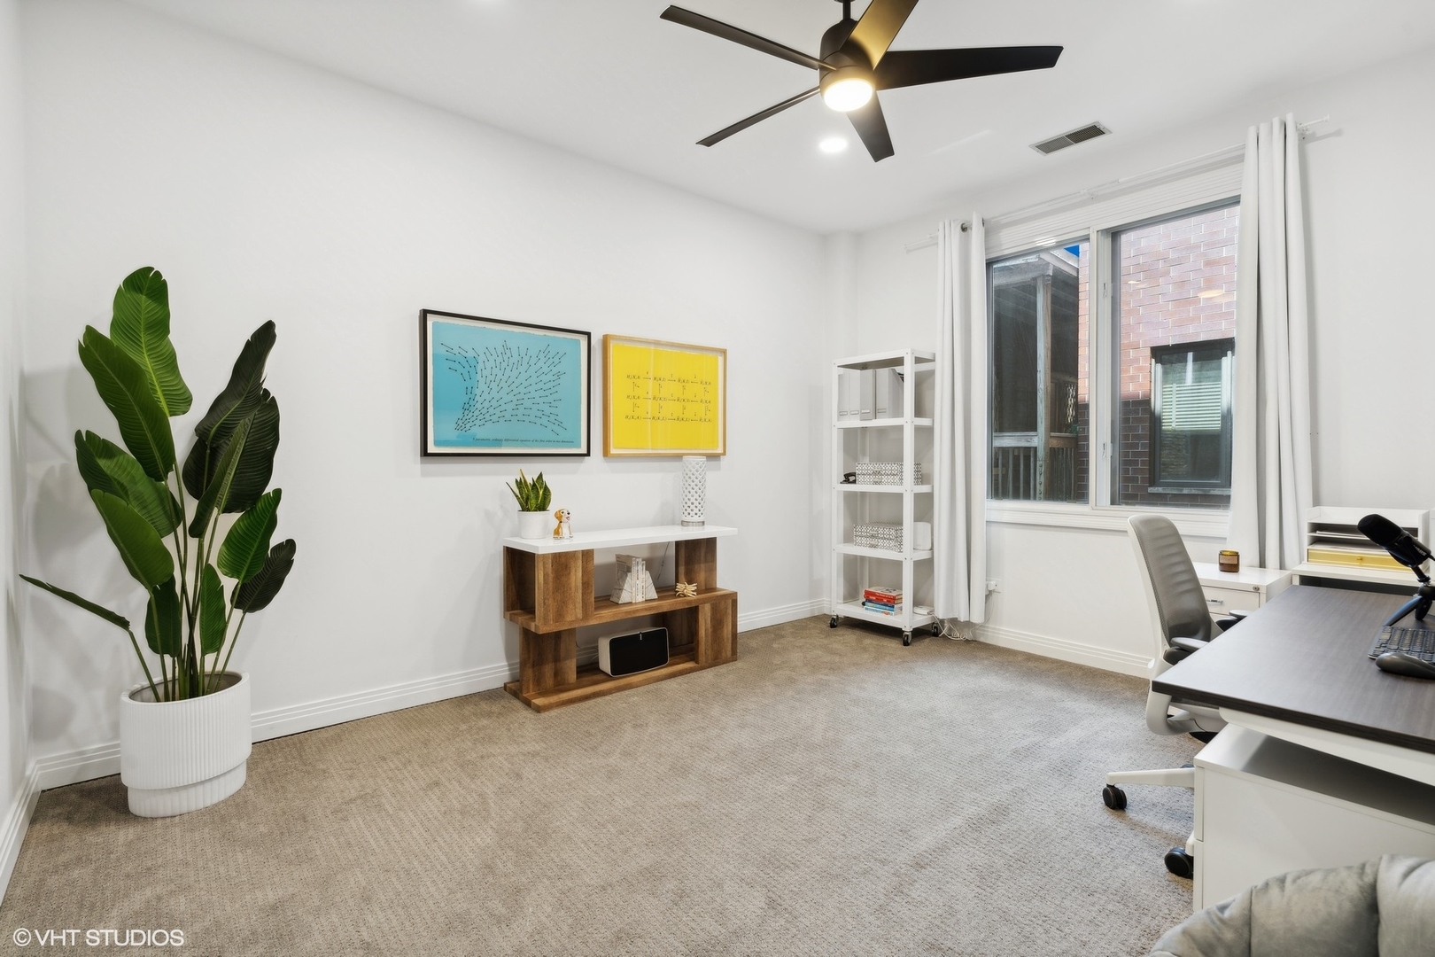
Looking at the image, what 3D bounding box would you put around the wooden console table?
[{"bbox_3d":[-0.468,0.672,3.401,1.192,0.755,0.392,-1,2,-39],"label":"wooden console table"}]

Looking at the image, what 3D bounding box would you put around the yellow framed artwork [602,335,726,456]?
[{"bbox_3d":[-0.286,-0.474,3.857,0.868,0.687,0.040,-1,2,-39],"label":"yellow framed artwork"}]

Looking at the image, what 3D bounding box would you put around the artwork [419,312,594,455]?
[{"bbox_3d":[-1.040,-0.451,3.244,0.863,0.685,0.040,-1,2,-39],"label":"artwork"}]

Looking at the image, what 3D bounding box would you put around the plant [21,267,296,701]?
[{"bbox_3d":[-1.836,0.023,2.144,0.681,1.430,0.590,-1,2,-39],"label":"plant"}]

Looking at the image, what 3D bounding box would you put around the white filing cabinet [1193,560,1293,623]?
[{"bbox_3d":[2.200,0.728,2.770,0.495,0.643,0.360,-1,2,-39],"label":"white filing cabinet"}]

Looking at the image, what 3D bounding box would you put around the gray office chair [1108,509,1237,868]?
[{"bbox_3d":[1.510,0.604,1.866,0.660,0.960,0.630,-1,2,-39],"label":"gray office chair"}]

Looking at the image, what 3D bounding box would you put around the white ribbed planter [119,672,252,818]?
[{"bbox_3d":[-1.817,0.899,2.194,0.343,0.369,0.343,-1,2,-39],"label":"white ribbed planter"}]

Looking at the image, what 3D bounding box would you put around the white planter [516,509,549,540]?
[{"bbox_3d":[-0.908,0.232,3.160,0.150,0.139,0.150,-1,2,-39],"label":"white planter"}]

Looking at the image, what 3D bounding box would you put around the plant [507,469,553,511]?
[{"bbox_3d":[-0.927,0.058,3.140,0.195,0.205,0.170,-1,2,-39],"label":"plant"}]

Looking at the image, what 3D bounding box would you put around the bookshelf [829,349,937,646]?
[{"bbox_3d":[1.100,0.114,4.224,0.328,1.821,0.582,-1,2,-43],"label":"bookshelf"}]

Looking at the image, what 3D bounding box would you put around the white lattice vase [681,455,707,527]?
[{"bbox_3d":[-0.146,0.077,3.806,0.137,0.411,0.137,0,1,0],"label":"white lattice vase"}]

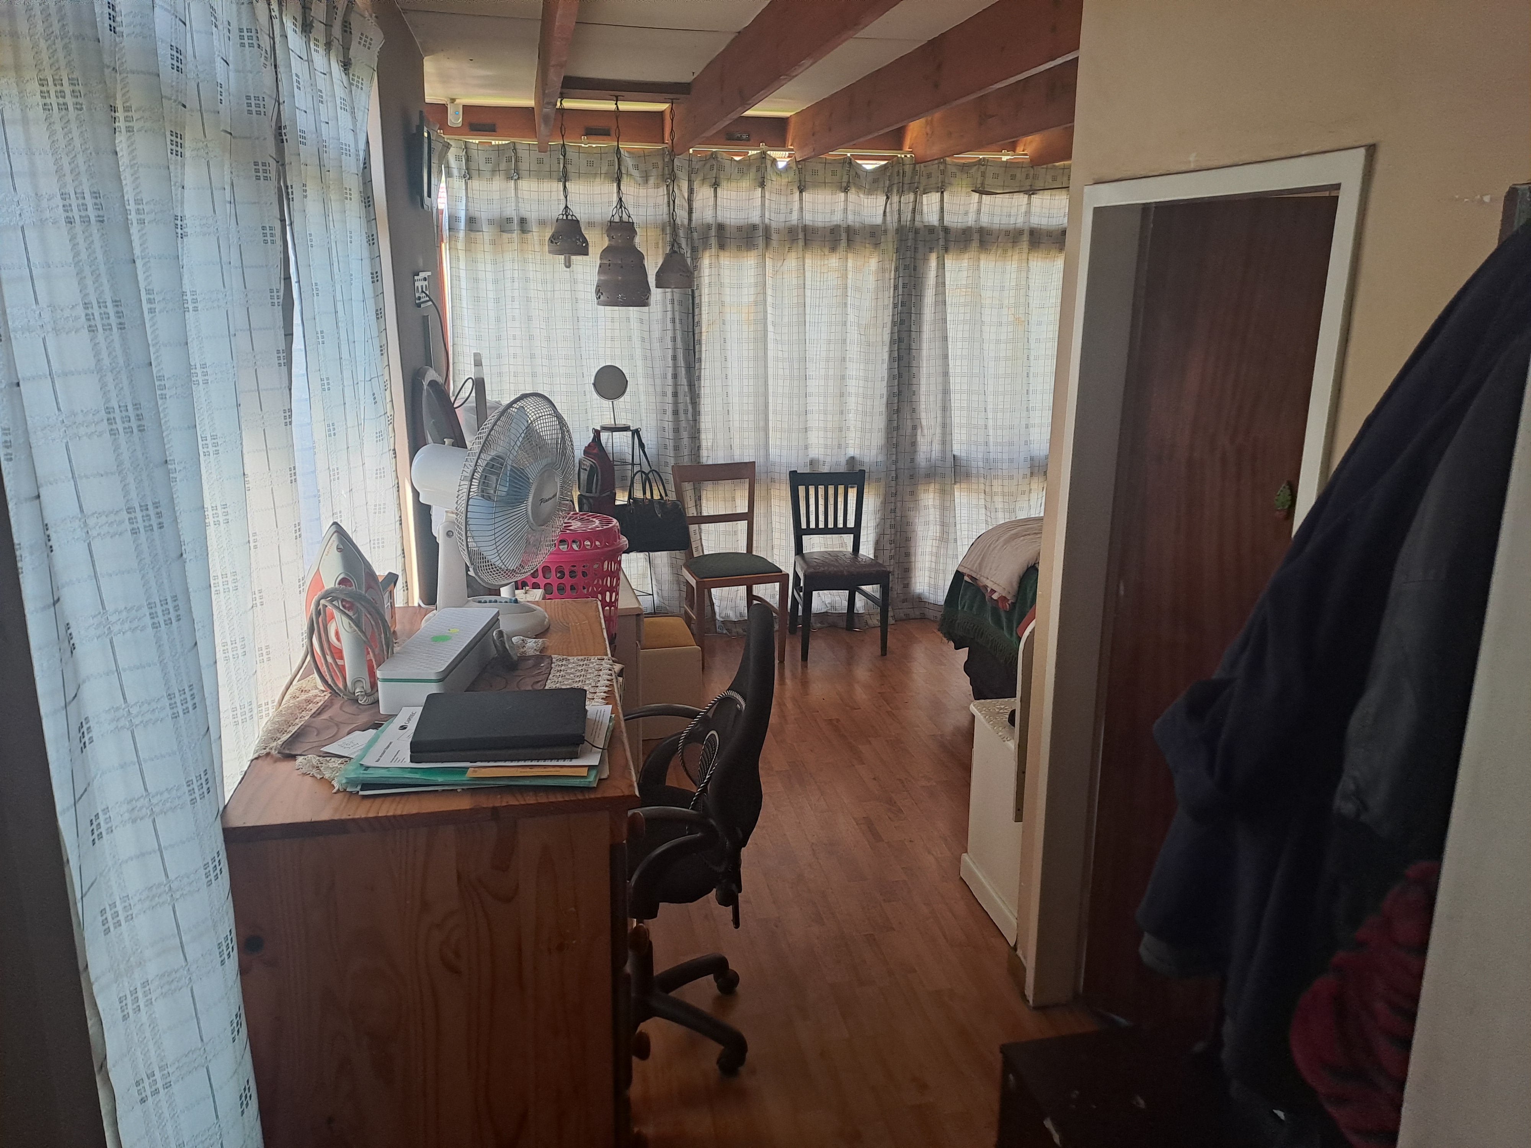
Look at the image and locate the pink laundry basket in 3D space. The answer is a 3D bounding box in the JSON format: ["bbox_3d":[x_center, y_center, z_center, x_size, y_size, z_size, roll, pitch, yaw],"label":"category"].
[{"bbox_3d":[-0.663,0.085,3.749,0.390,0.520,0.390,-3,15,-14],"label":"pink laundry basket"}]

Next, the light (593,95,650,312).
[{"bbox_3d":[-0.644,-1.650,4.942,0.245,0.910,0.245,-3,15,-14],"label":"light"}]

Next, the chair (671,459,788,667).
[{"bbox_3d":[-0.190,-0.061,5.740,0.490,0.965,0.570,-4,15,-19],"label":"chair"}]

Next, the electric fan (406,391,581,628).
[{"bbox_3d":[-0.505,-0.115,1.990,0.300,0.425,0.352,5,15,16],"label":"electric fan"}]

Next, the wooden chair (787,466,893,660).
[{"bbox_3d":[0.365,-0.062,5.897,0.460,0.905,0.570,-3,15,-14],"label":"wooden chair"}]

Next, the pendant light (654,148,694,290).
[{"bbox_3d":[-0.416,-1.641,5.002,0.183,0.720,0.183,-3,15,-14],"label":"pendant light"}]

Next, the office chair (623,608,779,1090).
[{"bbox_3d":[-0.286,0.621,2.712,0.620,1.130,0.620,-1,14,-6],"label":"office chair"}]

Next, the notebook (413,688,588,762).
[{"bbox_3d":[-0.349,0.203,1.486,0.215,0.029,0.165,-1,14,-7],"label":"notebook"}]

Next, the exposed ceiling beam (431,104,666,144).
[{"bbox_3d":[-1.068,-2.219,5.454,1.140,0.165,0.065,-3,15,-14],"label":"exposed ceiling beam"}]

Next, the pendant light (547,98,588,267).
[{"bbox_3d":[-0.871,-1.722,4.866,0.183,0.740,0.183,-3,15,-14],"label":"pendant light"}]

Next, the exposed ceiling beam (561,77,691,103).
[{"bbox_3d":[-0.612,-2.111,4.826,0.530,0.050,0.210,-3,15,-14],"label":"exposed ceiling beam"}]

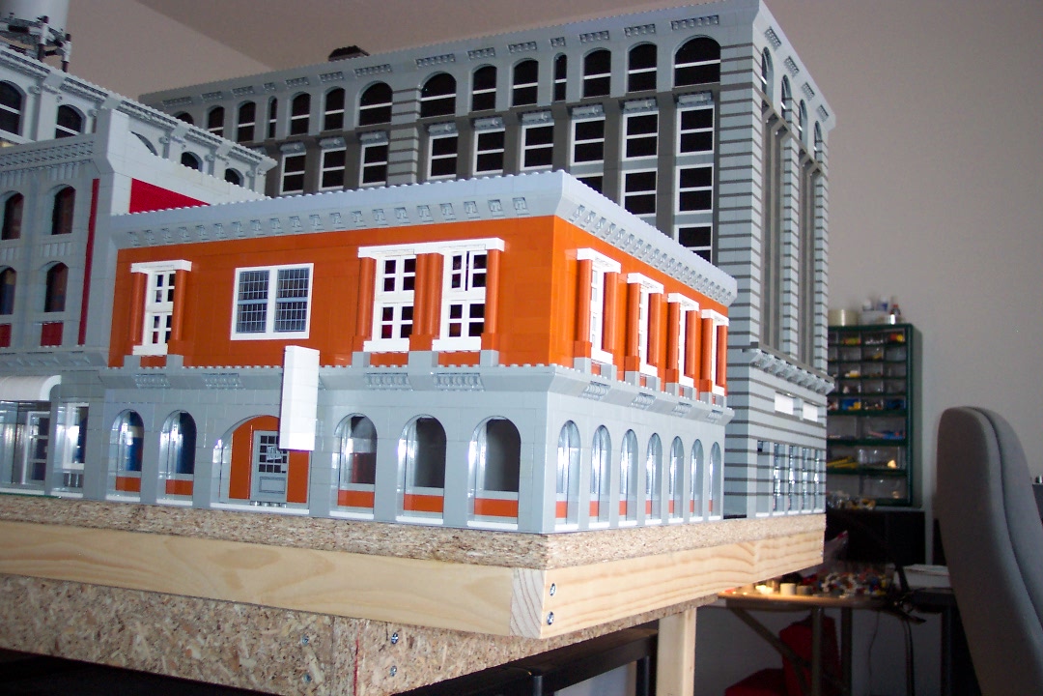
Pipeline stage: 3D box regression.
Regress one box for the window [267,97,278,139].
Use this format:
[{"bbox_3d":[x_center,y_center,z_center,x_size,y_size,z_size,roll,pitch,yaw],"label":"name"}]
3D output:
[{"bbox_3d":[-0.288,-0.269,1.288,0.016,0.050,0.009,-1,-7,26],"label":"window"}]

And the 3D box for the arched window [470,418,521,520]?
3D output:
[{"bbox_3d":[-0.013,0.070,0.629,0.032,0.062,0.008,-1,-7,27],"label":"arched window"}]

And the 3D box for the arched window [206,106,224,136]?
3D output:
[{"bbox_3d":[-0.367,-0.266,1.327,0.032,0.050,0.009,-1,-7,26],"label":"arched window"}]

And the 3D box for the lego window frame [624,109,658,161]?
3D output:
[{"bbox_3d":[0.118,-0.208,1.083,0.040,0.048,0.009,-1,-7,27],"label":"lego window frame"}]

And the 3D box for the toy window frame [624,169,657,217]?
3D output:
[{"bbox_3d":[0.118,-0.152,1.085,0.040,0.045,0.008,-1,-7,26],"label":"toy window frame"}]

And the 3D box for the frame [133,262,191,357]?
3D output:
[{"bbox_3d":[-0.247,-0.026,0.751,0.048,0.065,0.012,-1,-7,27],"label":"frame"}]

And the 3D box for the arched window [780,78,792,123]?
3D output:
[{"bbox_3d":[0.271,-0.257,1.138,0.009,0.051,0.048,-1,-7,27],"label":"arched window"}]

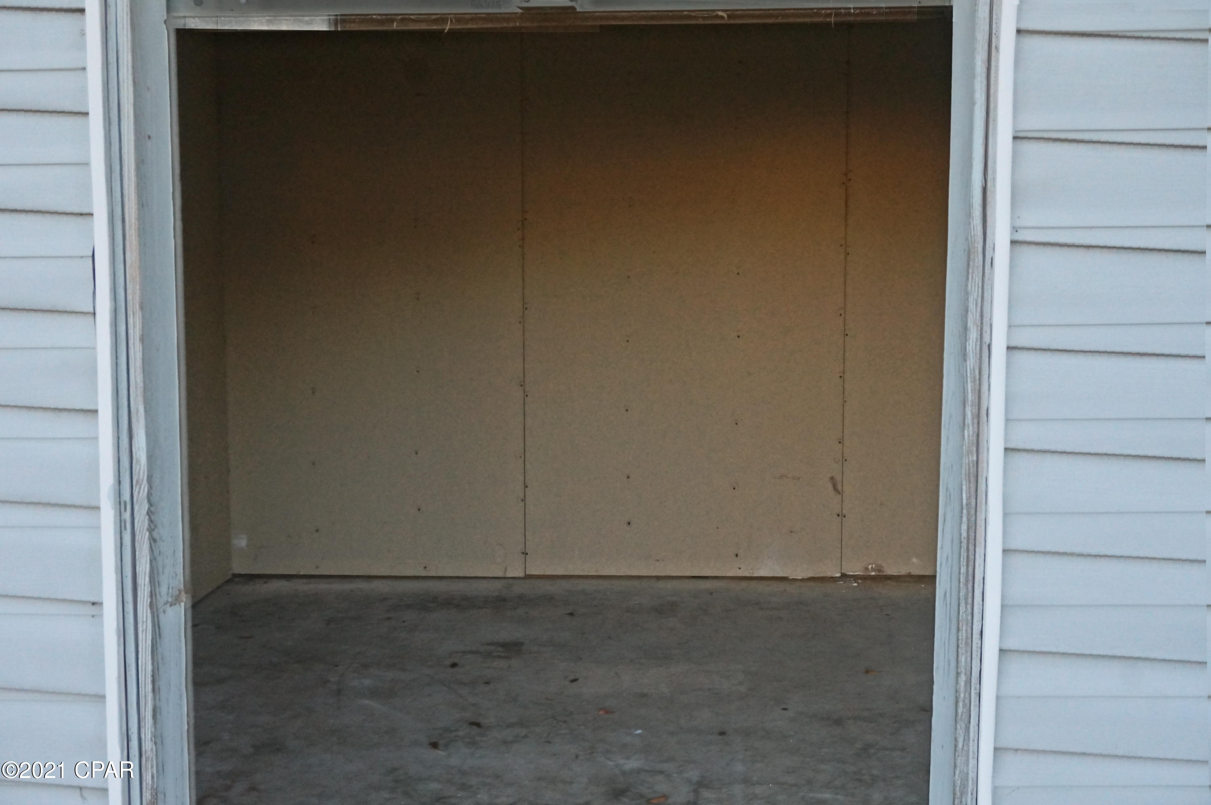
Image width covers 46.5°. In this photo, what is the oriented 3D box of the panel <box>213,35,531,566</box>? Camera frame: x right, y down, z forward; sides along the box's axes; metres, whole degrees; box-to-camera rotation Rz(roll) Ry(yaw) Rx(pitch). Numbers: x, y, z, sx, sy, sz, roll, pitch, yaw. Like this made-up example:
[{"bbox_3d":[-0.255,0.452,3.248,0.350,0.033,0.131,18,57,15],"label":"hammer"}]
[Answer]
[{"bbox_3d":[-0.906,-0.535,5.386,1.190,2.420,0.015,0,5,2],"label":"panel"}]

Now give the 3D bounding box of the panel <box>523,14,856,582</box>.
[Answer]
[{"bbox_3d":[0.298,-0.534,5.352,1.219,2.420,0.015,0,5,2],"label":"panel"}]

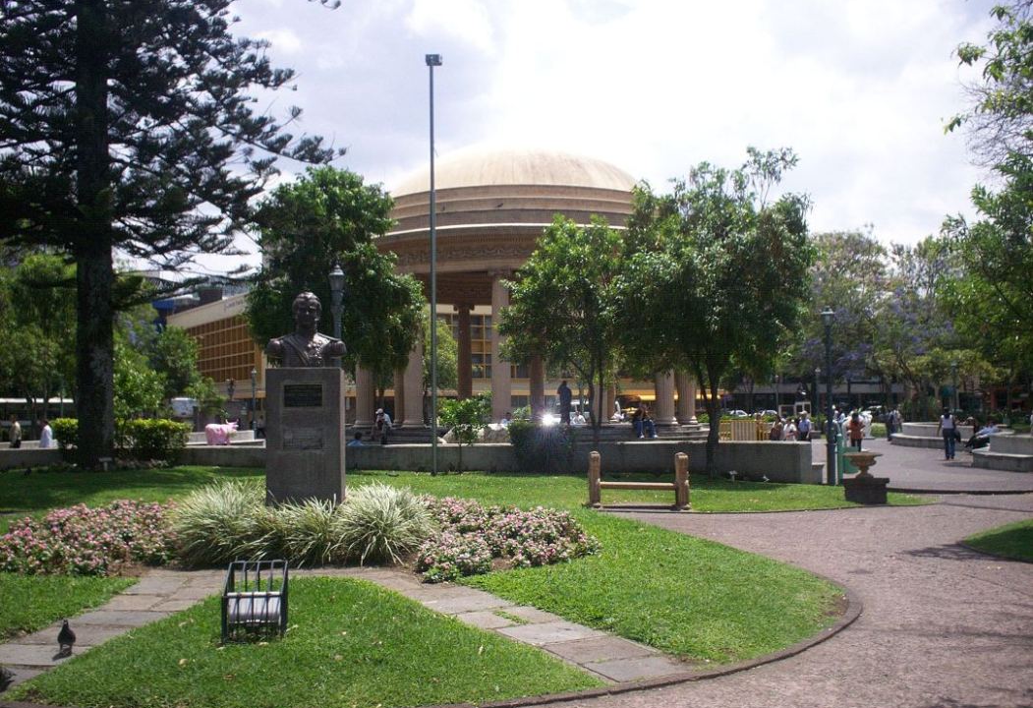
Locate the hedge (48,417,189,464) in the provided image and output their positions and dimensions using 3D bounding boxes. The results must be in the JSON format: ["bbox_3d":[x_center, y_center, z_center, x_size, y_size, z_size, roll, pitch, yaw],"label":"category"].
[{"bbox_3d":[-8.227,1.798,22.200,2.850,0.960,1.000,0,-3,-3],"label":"hedge"}]

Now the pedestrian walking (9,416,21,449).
[{"bbox_3d":[-17.679,2.968,37.842,0.450,1.570,0.450,0,-3,-9],"label":"pedestrian walking"}]

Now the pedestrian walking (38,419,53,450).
[{"bbox_3d":[-14.894,2.877,33.957,0.360,1.600,0.460,-1,-3,0],"label":"pedestrian walking"}]

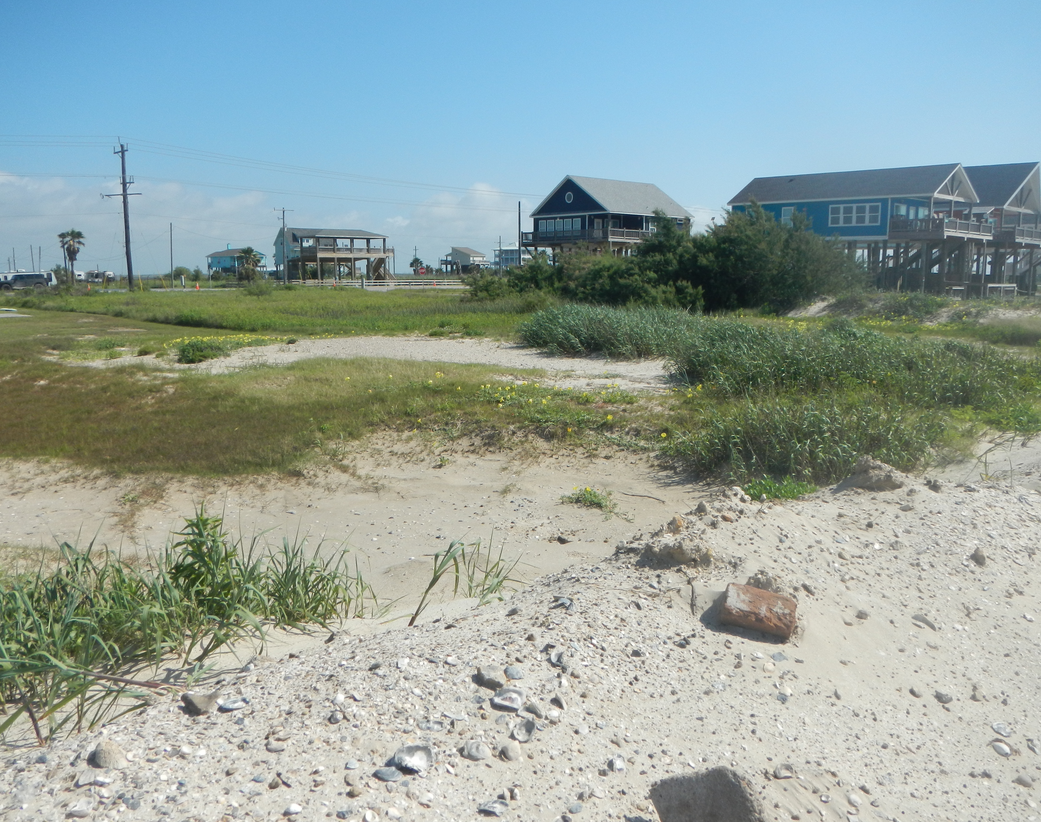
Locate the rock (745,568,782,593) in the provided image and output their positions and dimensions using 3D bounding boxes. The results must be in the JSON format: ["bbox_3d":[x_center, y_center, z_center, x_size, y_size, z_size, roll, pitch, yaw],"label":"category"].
[{"bbox_3d":[0.717,0.505,2.620,0.100,0.062,0.080,0,9,0],"label":"rock"}]

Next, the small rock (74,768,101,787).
[{"bbox_3d":[-0.929,0.786,1.900,0.050,0.024,0.044,-5,10,-28],"label":"small rock"}]

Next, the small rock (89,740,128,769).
[{"bbox_3d":[-0.901,0.758,1.950,0.068,0.048,0.058,-4,10,-26],"label":"small rock"}]

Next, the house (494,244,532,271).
[{"bbox_3d":[-2.173,-50.850,300.000,11.500,10.500,10.000,-5,10,-30],"label":"house"}]

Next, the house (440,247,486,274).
[{"bbox_3d":[-14.846,-39.015,234.796,9.800,8.800,8.400,-8,12,-41],"label":"house"}]

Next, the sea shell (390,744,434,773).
[{"bbox_3d":[-0.218,0.705,1.800,0.080,0.030,0.062,0,9,0],"label":"sea shell"}]

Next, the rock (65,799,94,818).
[{"bbox_3d":[-0.856,0.773,1.720,0.048,0.019,0.036,0,9,0],"label":"rock"}]

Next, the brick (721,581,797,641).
[{"bbox_3d":[0.698,0.587,2.604,0.200,0.058,0.095,14,32,11],"label":"brick"}]

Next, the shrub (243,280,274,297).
[{"bbox_3d":[-22.498,-10.533,76.000,2.400,1.400,2.000,0,9,0],"label":"shrub"}]

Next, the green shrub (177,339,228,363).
[{"bbox_3d":[-6.832,-1.283,19.041,0.980,0.420,0.750,0,9,0],"label":"green shrub"}]

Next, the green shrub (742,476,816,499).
[{"bbox_3d":[1.150,0.341,3.950,0.320,0.110,0.220,0,9,0],"label":"green shrub"}]

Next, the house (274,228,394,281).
[{"bbox_3d":[-31.185,-25.878,148.926,18.000,9.261,8.800,-5,10,-28],"label":"house"}]

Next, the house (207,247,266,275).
[{"bbox_3d":[-64.033,-33.127,200.000,10.500,7.600,8.500,-7,11,-37],"label":"house"}]

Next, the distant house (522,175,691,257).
[{"bbox_3d":[8.972,-18.113,91.502,12.635,11.052,12.350,-8,12,-41],"label":"distant house"}]

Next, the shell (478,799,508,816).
[{"bbox_3d":[-0.054,0.788,1.760,0.059,0.017,0.038,-2,9,-9],"label":"shell"}]

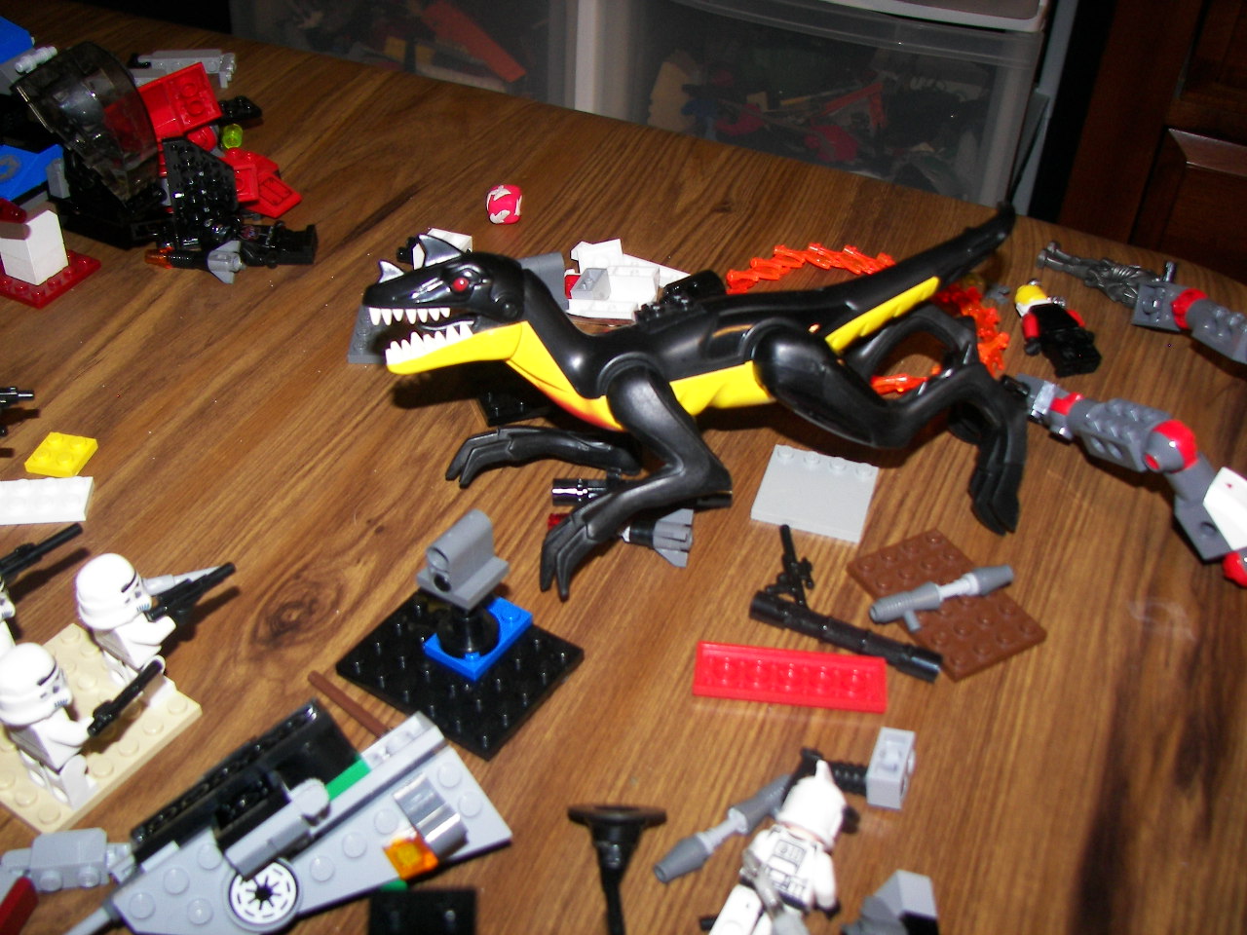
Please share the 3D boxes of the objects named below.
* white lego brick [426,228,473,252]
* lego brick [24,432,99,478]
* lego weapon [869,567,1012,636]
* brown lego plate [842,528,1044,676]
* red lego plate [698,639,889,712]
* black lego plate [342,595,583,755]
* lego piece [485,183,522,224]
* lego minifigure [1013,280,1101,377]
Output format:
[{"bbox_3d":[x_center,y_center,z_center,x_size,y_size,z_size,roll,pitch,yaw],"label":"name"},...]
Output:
[{"bbox_3d":[-0.066,-0.079,0.478,0.016,0.010,0.016,13,40,12],"label":"white lego brick"},{"bbox_3d":[-0.166,-0.004,0.383,0.016,0.005,0.016,7,39,5],"label":"lego brick"},{"bbox_3d":[0.086,0.036,0.346,0.043,0.008,0.013,-11,71,-17],"label":"lego weapon"},{"bbox_3d":[0.088,0.036,0.356,0.032,0.005,0.048,-17,43,-23],"label":"brown lego plate"},{"bbox_3d":[0.042,0.053,0.327,0.048,0.005,0.016,5,39,2],"label":"red lego plate"},{"bbox_3d":[-0.041,0.049,0.327,0.048,0.005,0.040,24,43,24],"label":"black lego plate"},{"bbox_3d":[-0.047,-0.103,0.507,0.013,0.012,0.013,2,39,-2],"label":"lego piece"},{"bbox_3d":[0.151,-0.049,0.457,0.023,0.010,0.042,-4,40,-9],"label":"lego minifigure"}]

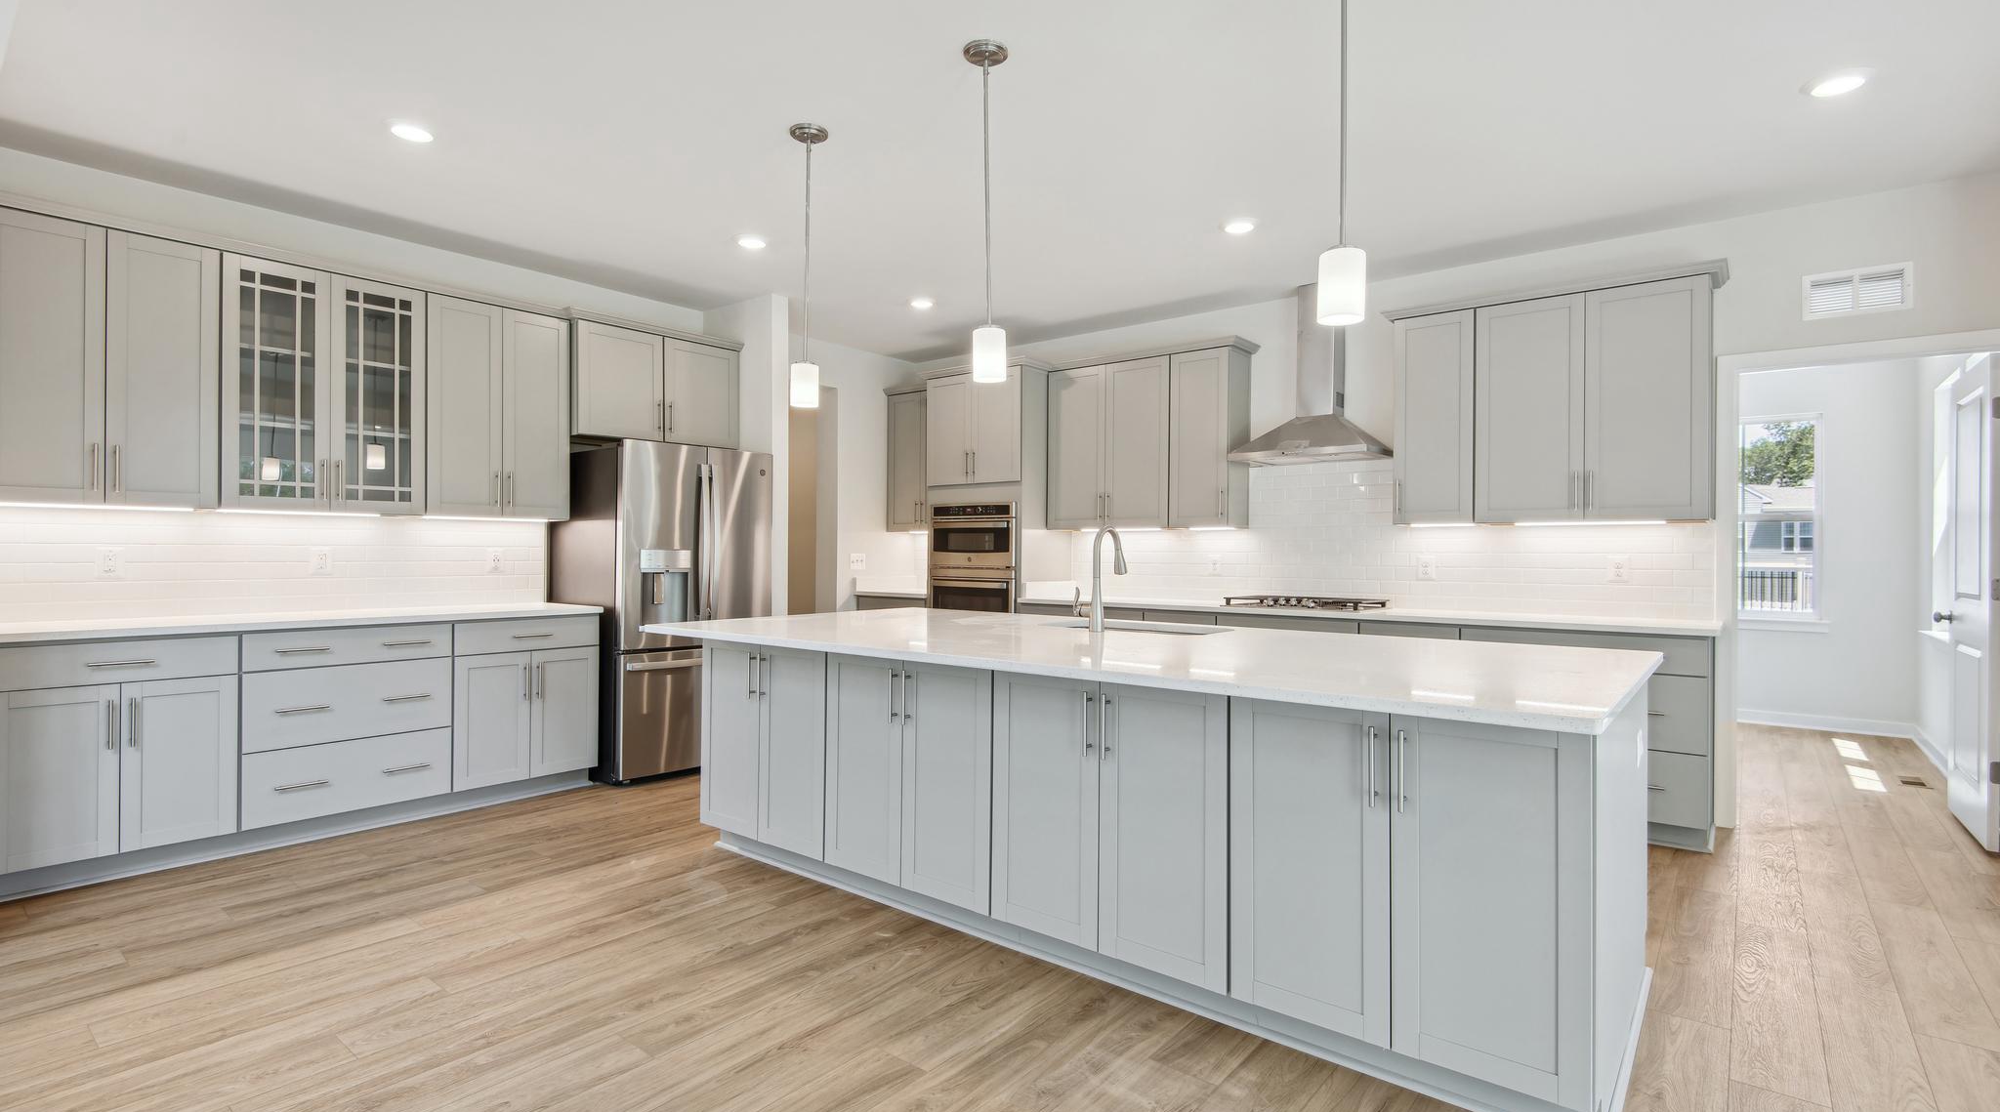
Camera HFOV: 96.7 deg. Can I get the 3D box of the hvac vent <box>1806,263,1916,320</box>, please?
[{"bbox_3d":[3.643,-1.124,3.777,0.342,0.189,0.025,0,0,38],"label":"hvac vent"}]

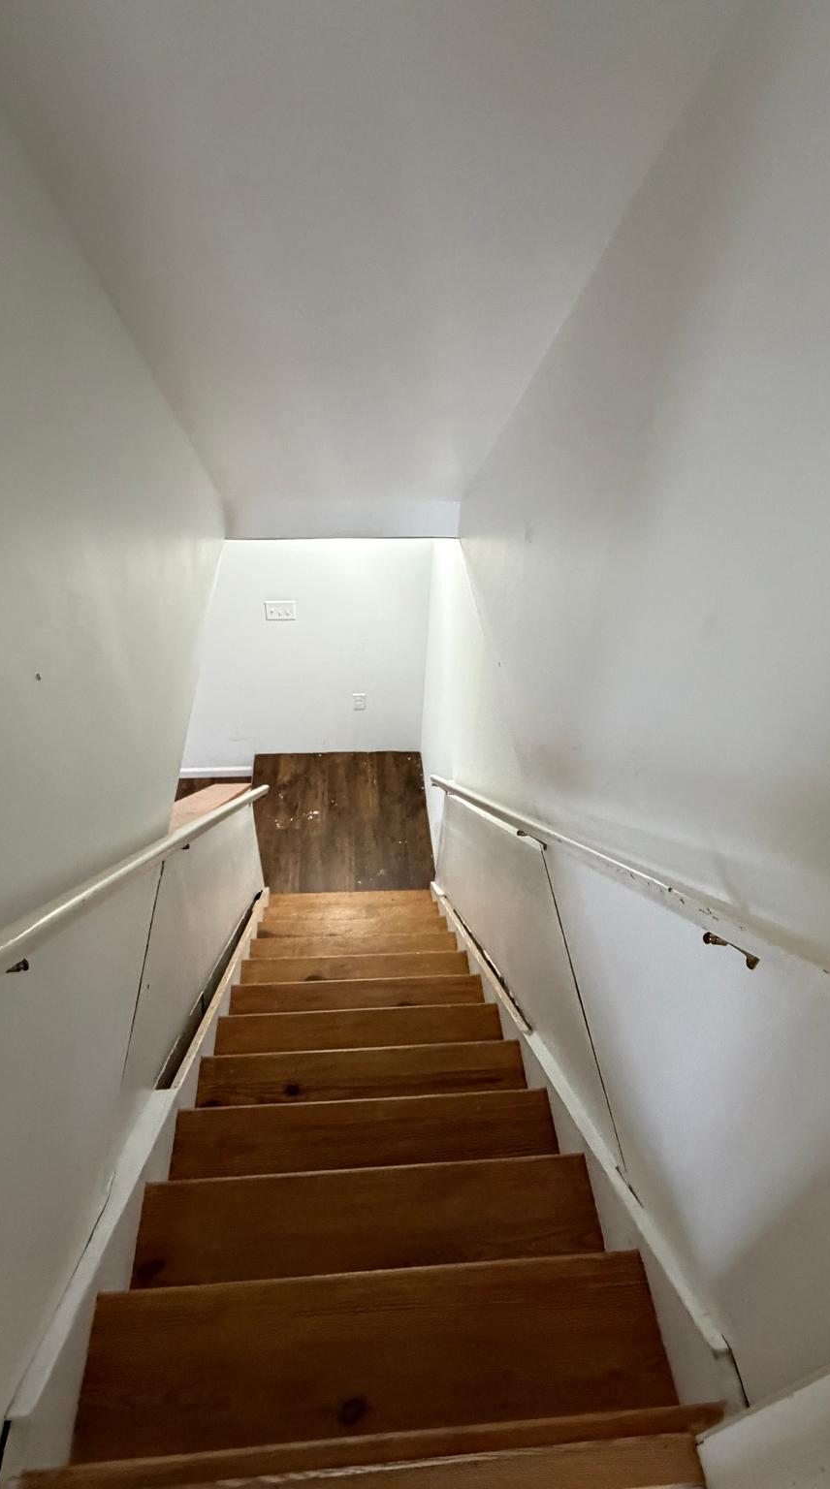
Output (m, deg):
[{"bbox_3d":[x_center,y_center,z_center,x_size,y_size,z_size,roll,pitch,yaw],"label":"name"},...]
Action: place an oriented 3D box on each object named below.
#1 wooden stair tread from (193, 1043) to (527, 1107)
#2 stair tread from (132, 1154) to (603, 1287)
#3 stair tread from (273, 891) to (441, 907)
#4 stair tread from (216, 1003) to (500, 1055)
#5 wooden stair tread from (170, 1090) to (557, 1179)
[{"bbox_3d":[-0.132,0.926,2.104,0.860,0.035,0.255,-1,40,-5],"label":"wooden stair tread"},{"bbox_3d":[-0.076,0.936,1.501,0.860,0.035,0.255,-1,40,-5],"label":"stair tread"},{"bbox_3d":[-0.327,0.893,4.214,0.860,0.035,0.255,-1,40,-5],"label":"stair tread"},{"bbox_3d":[-0.160,0.921,2.405,0.860,0.035,0.255,-1,40,-5],"label":"stair tread"},{"bbox_3d":[-0.104,0.931,1.802,0.860,0.035,0.255,-1,40,-5],"label":"wooden stair tread"}]

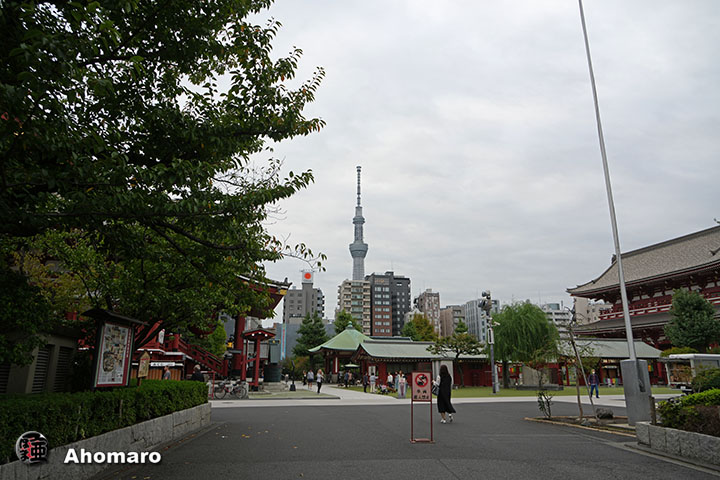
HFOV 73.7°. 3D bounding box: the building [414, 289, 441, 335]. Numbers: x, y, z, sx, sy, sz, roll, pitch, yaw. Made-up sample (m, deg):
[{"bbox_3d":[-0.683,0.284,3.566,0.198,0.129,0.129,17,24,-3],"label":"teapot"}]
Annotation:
[{"bbox_3d":[29.203,40.692,207.664,7.000,35.000,13.500,5,-16,-16],"label":"building"}]

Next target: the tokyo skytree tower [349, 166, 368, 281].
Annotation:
[{"bbox_3d":[-3.000,70.844,1445.847,66.000,632.000,64.000,0,-15,0],"label":"tokyo skytree tower"}]

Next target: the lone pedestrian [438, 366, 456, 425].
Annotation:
[{"bbox_3d":[2.570,4.656,14.484,0.550,1.650,0.480,5,-16,-17],"label":"lone pedestrian"}]

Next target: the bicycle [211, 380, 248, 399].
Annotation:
[{"bbox_3d":[-7.019,8.138,26.178,1.770,1.060,0.550,4,-16,-14],"label":"bicycle"}]

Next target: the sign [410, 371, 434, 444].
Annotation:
[{"bbox_3d":[1.390,3.688,10.654,0.500,1.490,0.360,-1,-15,2],"label":"sign"}]

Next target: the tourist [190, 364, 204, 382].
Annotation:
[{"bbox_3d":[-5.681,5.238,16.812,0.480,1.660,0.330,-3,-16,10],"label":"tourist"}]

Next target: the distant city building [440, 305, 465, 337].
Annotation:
[{"bbox_3d":[42.000,45.215,215.728,9.000,30.000,13.000,5,-16,-16],"label":"distant city building"}]

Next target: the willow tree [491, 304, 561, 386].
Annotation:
[{"bbox_3d":[15.000,9.798,45.012,6.300,7.900,6.000,0,-15,0],"label":"willow tree"}]

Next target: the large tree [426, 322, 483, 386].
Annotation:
[{"bbox_3d":[9.093,11.075,45.701,5.300,5.800,4.800,-3,-16,10],"label":"large tree"}]

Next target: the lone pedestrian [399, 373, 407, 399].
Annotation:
[{"bbox_3d":[2.480,8.443,28.066,0.480,1.540,0.360,0,-15,0],"label":"lone pedestrian"}]

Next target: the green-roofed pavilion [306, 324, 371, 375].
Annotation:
[{"bbox_3d":[-1.096,13.767,58.445,8.600,7.400,8.600,4,-16,-14],"label":"green-roofed pavilion"}]

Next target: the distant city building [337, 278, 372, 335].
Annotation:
[{"bbox_3d":[-2.232,39.254,214.286,12.500,41.300,12.000,5,-16,-16],"label":"distant city building"}]

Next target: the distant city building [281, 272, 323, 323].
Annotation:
[{"bbox_3d":[-26.800,39.666,227.621,18.000,47.000,15.000,4,-16,-14],"label":"distant city building"}]

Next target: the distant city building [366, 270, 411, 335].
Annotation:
[{"bbox_3d":[12.972,37.712,214.713,16.500,44.500,14.000,5,-16,-16],"label":"distant city building"}]

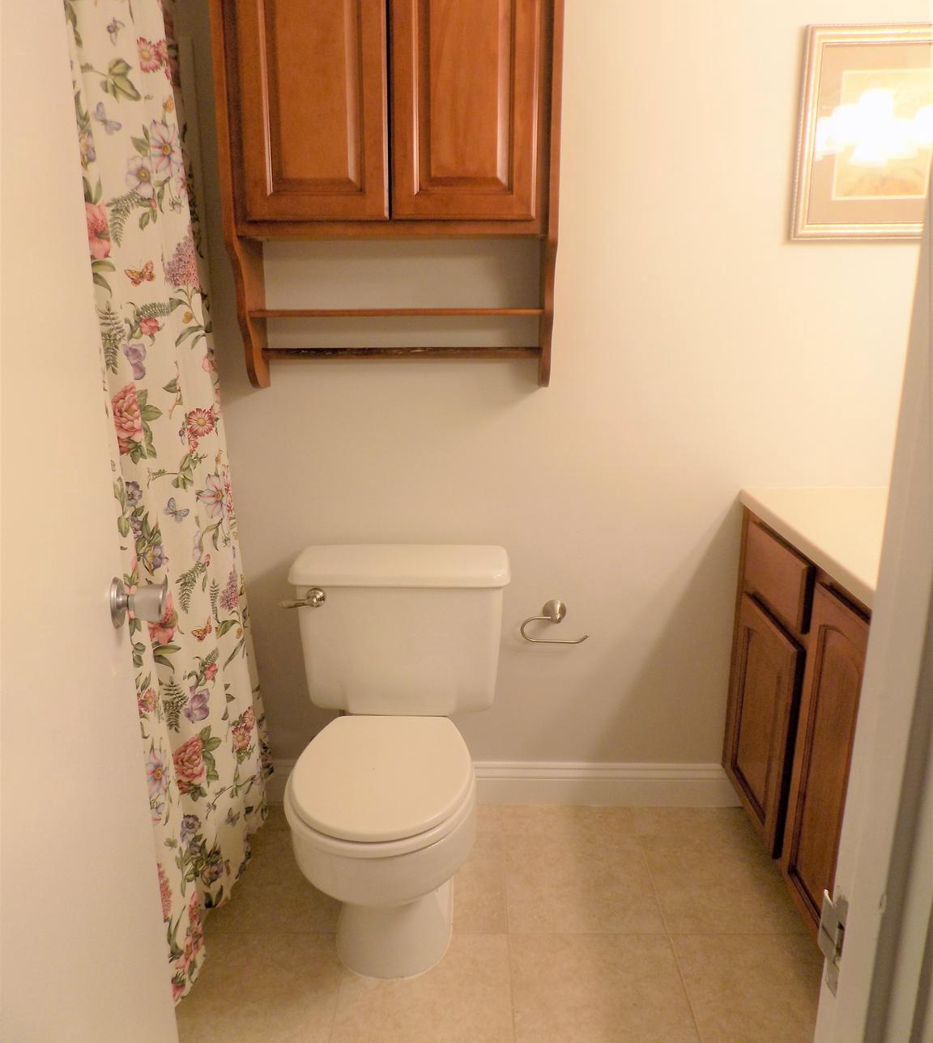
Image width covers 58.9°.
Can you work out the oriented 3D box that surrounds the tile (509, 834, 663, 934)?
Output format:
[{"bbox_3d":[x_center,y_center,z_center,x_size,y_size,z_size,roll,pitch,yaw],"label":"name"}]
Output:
[{"bbox_3d":[0.252,0.808,1.856,0.326,0.010,0.329,0,15,0],"label":"tile"}]

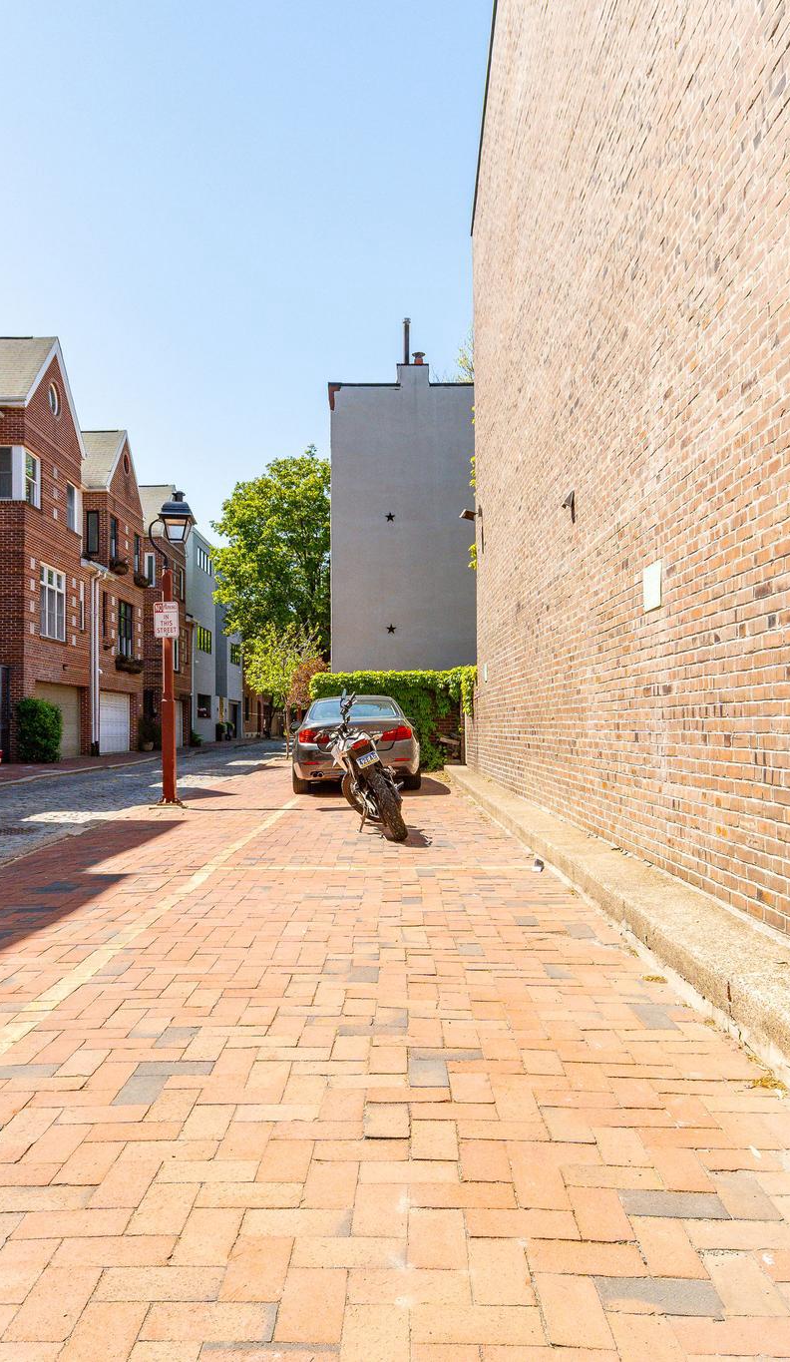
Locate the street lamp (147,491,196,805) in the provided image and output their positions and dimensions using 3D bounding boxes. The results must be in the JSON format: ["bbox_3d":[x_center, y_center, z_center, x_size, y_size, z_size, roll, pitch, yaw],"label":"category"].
[{"bbox_3d":[-2.860,-0.410,13.100,0.600,3.970,0.520,0,-2,0],"label":"street lamp"}]

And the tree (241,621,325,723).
[{"bbox_3d":[-3.120,0.220,28.600,2.400,3.800,2.400,0,-2,1],"label":"tree"}]

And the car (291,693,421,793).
[{"bbox_3d":[-0.590,0.945,16.150,1.870,1.460,4.850,0,-2,-2],"label":"car"}]

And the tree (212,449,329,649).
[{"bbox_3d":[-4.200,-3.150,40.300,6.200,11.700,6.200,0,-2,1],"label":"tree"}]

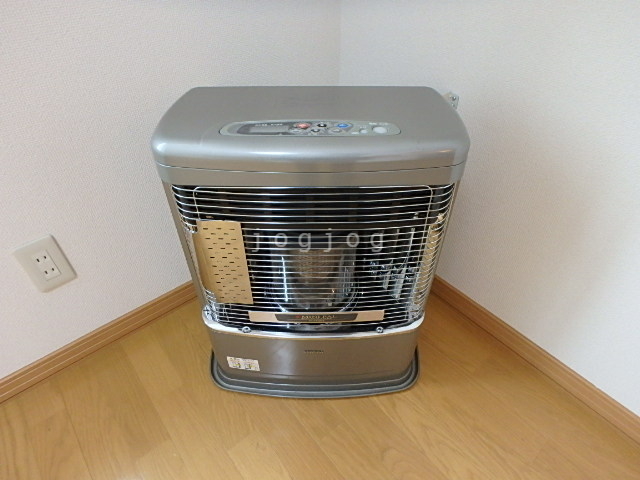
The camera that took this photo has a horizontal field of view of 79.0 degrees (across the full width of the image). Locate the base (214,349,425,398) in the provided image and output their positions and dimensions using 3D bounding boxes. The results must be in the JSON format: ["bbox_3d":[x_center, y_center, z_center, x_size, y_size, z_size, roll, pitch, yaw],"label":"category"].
[{"bbox_3d":[-0.012,0.247,0.956,0.497,0.035,0.281,0,42,1],"label":"base"}]

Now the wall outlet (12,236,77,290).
[{"bbox_3d":[-0.548,0.052,0.780,0.070,0.119,0.009,-29,49,-28],"label":"wall outlet"}]

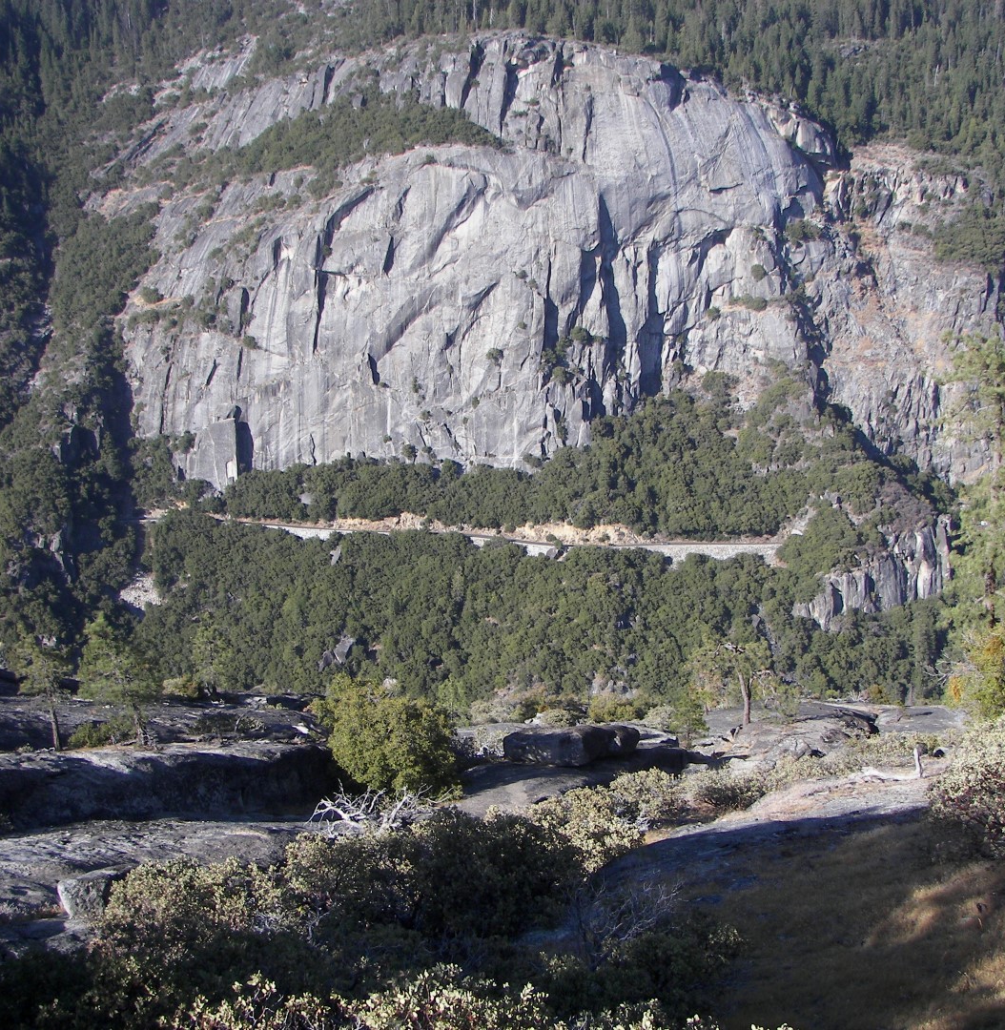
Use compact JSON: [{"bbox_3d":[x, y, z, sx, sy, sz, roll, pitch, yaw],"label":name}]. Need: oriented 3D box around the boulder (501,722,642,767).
[{"bbox_3d":[1.600,5.320,33.000,2.950,0.900,1.800,3,12,15],"label":"boulder"}]

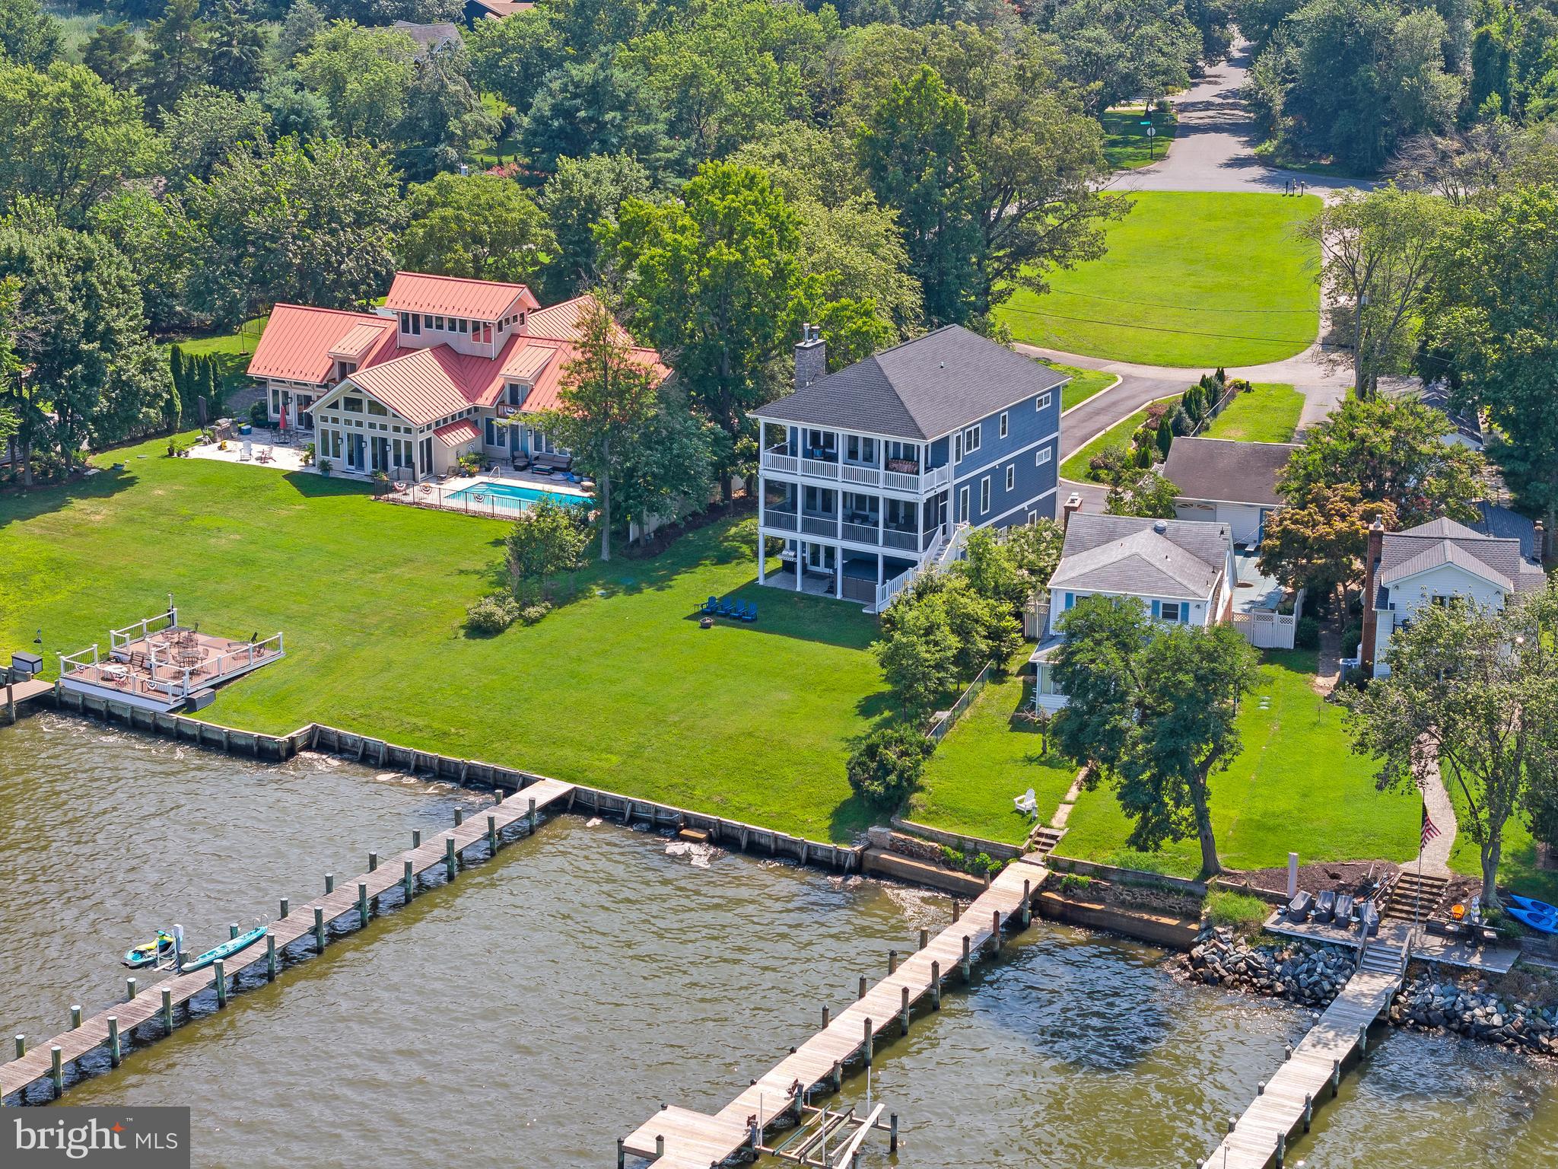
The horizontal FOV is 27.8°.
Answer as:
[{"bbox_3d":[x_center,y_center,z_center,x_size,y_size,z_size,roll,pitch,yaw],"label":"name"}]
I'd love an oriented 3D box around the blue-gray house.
[{"bbox_3d":[7.065,-7.100,166.485,10.800,12.400,17.100,10,19,29],"label":"blue-gray house"}]

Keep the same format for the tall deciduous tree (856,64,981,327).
[{"bbox_3d":[9.330,-24.000,208.856,8.400,20.559,8.400,0,17,0],"label":"tall deciduous tree"}]

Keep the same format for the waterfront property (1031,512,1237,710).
[{"bbox_3d":[17.336,1.071,152.619,7.900,6.900,15.000,5,17,15],"label":"waterfront property"}]

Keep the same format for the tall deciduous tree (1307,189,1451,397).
[{"bbox_3d":[38.256,-18.732,203.099,9.000,13.852,8.600,0,17,0],"label":"tall deciduous tree"}]

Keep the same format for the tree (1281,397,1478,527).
[{"bbox_3d":[33.169,-6.283,173.677,11.000,8.100,10.000,3,17,10],"label":"tree"}]

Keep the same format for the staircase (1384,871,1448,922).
[{"bbox_3d":[25.532,12.507,126.319,1.850,1.080,2.450,9,19,27],"label":"staircase"}]

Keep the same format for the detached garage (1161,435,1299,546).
[{"bbox_3d":[26.105,-5.835,178.370,8.000,4.500,9.400,5,17,15],"label":"detached garage"}]

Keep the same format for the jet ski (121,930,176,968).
[{"bbox_3d":[-24.615,14.229,123.595,1.080,1.000,2.550,16,23,42],"label":"jet ski"}]

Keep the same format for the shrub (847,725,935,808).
[{"bbox_3d":[4.900,7.899,138.624,3.800,3.400,3.600,0,17,0],"label":"shrub"}]

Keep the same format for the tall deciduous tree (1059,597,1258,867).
[{"bbox_3d":[14.870,6.696,126.359,8.600,12.300,9.000,6,18,19],"label":"tall deciduous tree"}]

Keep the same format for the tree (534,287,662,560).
[{"bbox_3d":[-9.585,-8.317,167.814,6.800,14.516,6.600,0,17,0],"label":"tree"}]

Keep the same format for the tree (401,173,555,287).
[{"bbox_3d":[-21.719,-24.578,228.527,11.400,10.310,11.000,0,17,0],"label":"tree"}]

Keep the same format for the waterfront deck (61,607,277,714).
[{"bbox_3d":[-30.064,3.747,156.315,7.430,1.950,8.345,11,20,31],"label":"waterfront deck"}]

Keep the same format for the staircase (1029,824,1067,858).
[{"bbox_3d":[11.401,10.991,134.479,1.300,0.760,1.700,8,18,25],"label":"staircase"}]

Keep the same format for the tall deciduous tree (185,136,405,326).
[{"bbox_3d":[-35.076,-26.238,230.126,16.000,12.533,15.000,0,17,0],"label":"tall deciduous tree"}]

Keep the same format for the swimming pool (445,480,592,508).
[{"bbox_3d":[-14.740,-4.265,180.811,8.200,1.300,4.150,9,19,26],"label":"swimming pool"}]

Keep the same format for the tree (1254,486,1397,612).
[{"bbox_3d":[27.114,-1.486,157.172,6.800,7.035,6.600,0,17,0],"label":"tree"}]

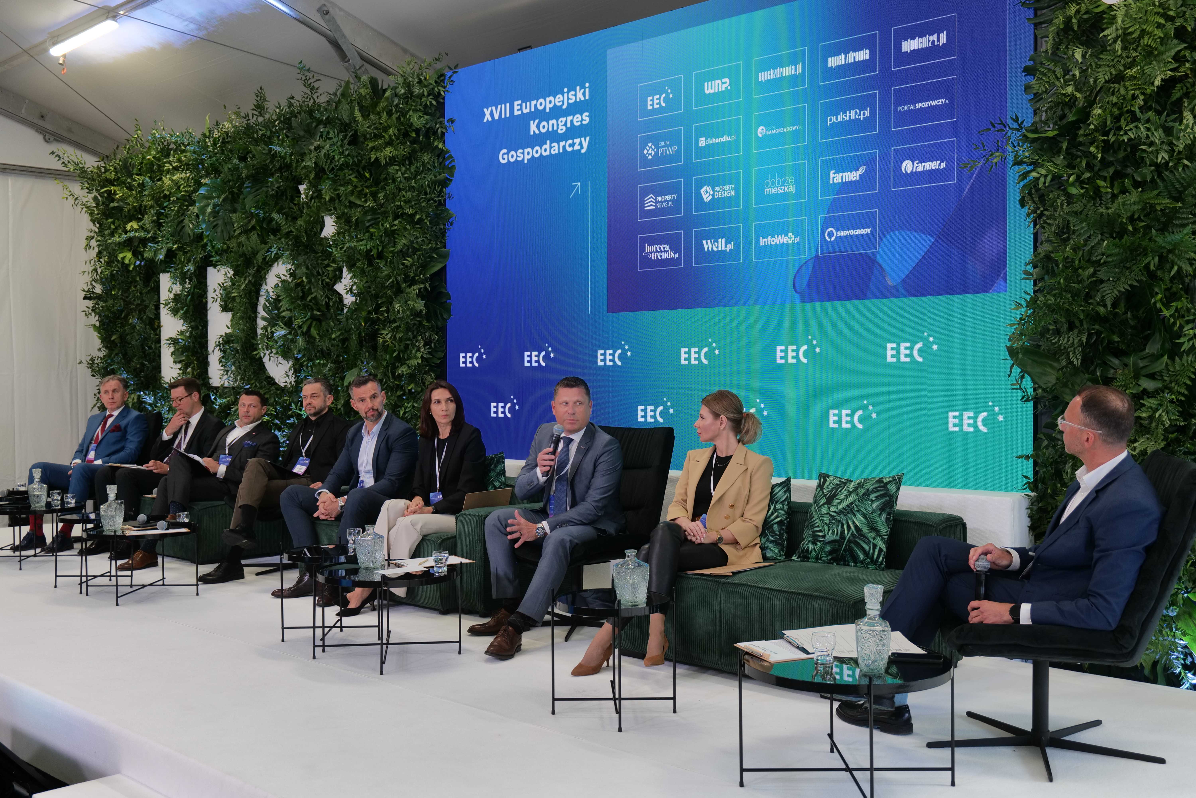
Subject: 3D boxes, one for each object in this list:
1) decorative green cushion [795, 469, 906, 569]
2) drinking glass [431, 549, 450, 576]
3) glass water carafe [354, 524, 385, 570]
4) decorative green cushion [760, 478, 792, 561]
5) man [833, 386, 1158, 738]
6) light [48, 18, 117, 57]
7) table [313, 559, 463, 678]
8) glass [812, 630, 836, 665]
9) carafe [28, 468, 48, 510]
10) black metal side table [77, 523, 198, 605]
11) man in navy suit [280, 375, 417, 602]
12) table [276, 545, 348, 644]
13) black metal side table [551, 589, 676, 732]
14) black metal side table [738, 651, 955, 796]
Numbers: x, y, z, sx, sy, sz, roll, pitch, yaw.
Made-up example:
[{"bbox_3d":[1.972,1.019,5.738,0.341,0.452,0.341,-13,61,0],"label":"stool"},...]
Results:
[{"bbox_3d":[1.097,0.516,5.218,0.440,0.440,0.150,-1,-27,43],"label":"decorative green cushion"},{"bbox_3d":[-0.669,0.689,5.098,0.071,0.095,0.071,0,1,0],"label":"drinking glass"},{"bbox_3d":[-1.001,0.640,5.245,0.095,0.190,0.095,0,1,21],"label":"glass water carafe"},{"bbox_3d":[0.665,0.537,5.446,0.440,0.440,0.150,-7,-34,34],"label":"decorative green cushion"},{"bbox_3d":[1.322,0.538,3.920,1.040,1.165,0.620,0,1,7],"label":"man"},{"bbox_3d":[-4.401,-3.089,10.215,1.270,0.100,0.130,1,1,43],"label":"light"},{"bbox_3d":[-0.904,0.907,5.134,0.625,0.400,0.625,0,1,-7],"label":"table"},{"bbox_3d":[0.650,0.715,3.434,0.070,0.085,0.070,0,1,0],"label":"glass"},{"bbox_3d":[-3.632,0.573,7.750,0.095,0.250,0.095,0,1,8],"label":"carafe"},{"bbox_3d":[-2.516,0.885,6.595,0.625,0.400,0.625,0,1,3],"label":"black metal side table"},{"bbox_3d":[-1.306,0.476,6.578,0.640,1.210,0.920,1,1,38],"label":"man in navy suit"},{"bbox_3d":[-1.211,0.877,5.441,0.440,0.450,0.440,0,1,-3],"label":"table"},{"bbox_3d":[0.058,0.896,4.249,0.440,0.450,0.440,0,1,-4],"label":"black metal side table"},{"bbox_3d":[0.729,0.933,3.493,0.625,0.400,0.625,0,1,1],"label":"black metal side table"}]

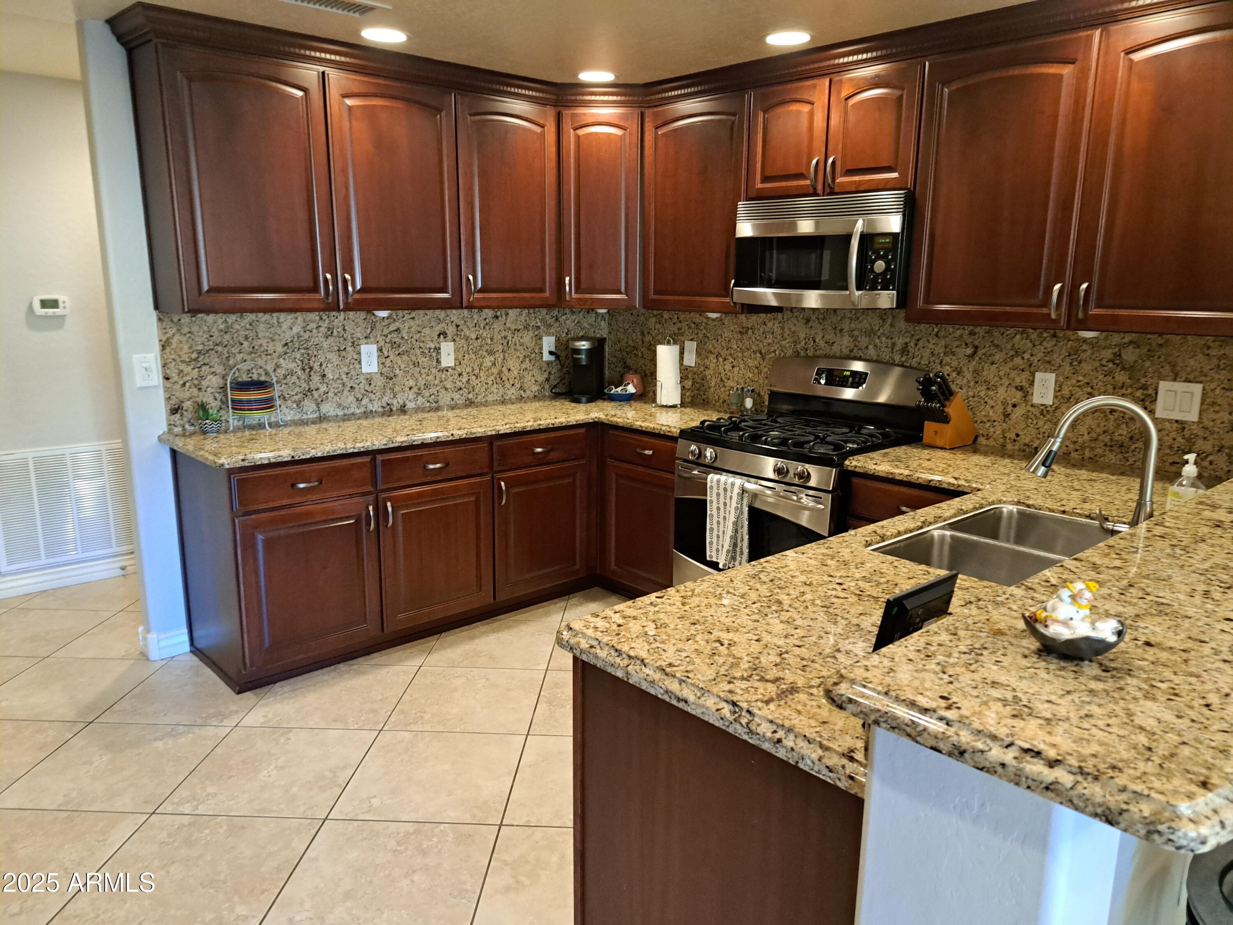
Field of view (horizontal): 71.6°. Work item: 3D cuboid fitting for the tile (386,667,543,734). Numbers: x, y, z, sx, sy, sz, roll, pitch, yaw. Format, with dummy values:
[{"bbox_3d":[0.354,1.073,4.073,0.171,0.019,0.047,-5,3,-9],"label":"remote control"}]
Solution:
[{"bbox_3d":[-0.536,0.865,3.127,0.494,0.010,0.494,1,12,2],"label":"tile"}]

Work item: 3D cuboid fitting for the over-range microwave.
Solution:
[{"bbox_3d":[0.893,-0.837,3.437,0.421,0.421,0.762,-10,16,-41],"label":"over-range microwave"}]

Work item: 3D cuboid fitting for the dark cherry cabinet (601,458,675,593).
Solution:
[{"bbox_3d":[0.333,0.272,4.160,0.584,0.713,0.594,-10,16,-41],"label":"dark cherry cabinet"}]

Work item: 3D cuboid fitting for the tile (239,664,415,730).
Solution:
[{"bbox_3d":[-1.033,0.854,3.145,0.494,0.010,0.494,1,12,2],"label":"tile"}]

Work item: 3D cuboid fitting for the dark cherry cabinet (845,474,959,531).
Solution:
[{"bbox_3d":[1.235,0.438,3.186,0.584,0.846,0.554,-10,16,-41],"label":"dark cherry cabinet"}]

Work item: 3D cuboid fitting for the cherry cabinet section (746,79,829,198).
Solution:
[{"bbox_3d":[0.797,-1.302,3.542,0.315,0.425,0.390,-10,16,-42],"label":"cherry cabinet section"}]

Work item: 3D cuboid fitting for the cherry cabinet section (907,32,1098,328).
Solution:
[{"bbox_3d":[1.380,-0.933,2.968,0.315,0.895,0.555,-10,16,-42],"label":"cherry cabinet section"}]

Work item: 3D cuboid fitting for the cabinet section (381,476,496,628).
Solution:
[{"bbox_3d":[-0.944,0.333,3.833,0.535,0.583,0.580,-10,16,-42],"label":"cabinet section"}]

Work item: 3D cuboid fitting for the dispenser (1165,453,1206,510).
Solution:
[{"bbox_3d":[1.419,0.076,2.144,0.079,0.205,0.084,2,12,8],"label":"dispenser"}]

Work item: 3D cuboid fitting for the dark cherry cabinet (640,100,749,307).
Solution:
[{"bbox_3d":[0.459,-1.155,3.953,0.327,0.911,0.609,-10,16,-41],"label":"dark cherry cabinet"}]

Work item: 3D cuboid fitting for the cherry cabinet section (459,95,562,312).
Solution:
[{"bbox_3d":[-0.585,-1.179,4.000,0.548,0.895,0.315,-10,16,-42],"label":"cherry cabinet section"}]

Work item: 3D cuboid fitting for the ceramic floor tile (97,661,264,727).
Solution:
[{"bbox_3d":[-1.530,0.844,3.163,0.494,0.010,0.494,1,12,2],"label":"ceramic floor tile"}]

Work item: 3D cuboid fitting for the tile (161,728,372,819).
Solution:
[{"bbox_3d":[-1.053,0.955,2.659,0.494,0.010,0.494,1,12,2],"label":"tile"}]

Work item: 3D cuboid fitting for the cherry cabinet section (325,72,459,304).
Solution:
[{"bbox_3d":[-1.000,-1.106,3.626,0.565,0.895,0.315,-10,16,-42],"label":"cherry cabinet section"}]

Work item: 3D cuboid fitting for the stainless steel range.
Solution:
[{"bbox_3d":[0.740,0.174,3.575,0.703,1.193,0.757,-10,16,-41],"label":"stainless steel range"}]

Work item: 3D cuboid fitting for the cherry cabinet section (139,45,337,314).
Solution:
[{"bbox_3d":[-1.428,-1.030,3.238,0.572,0.895,0.315,-10,16,-42],"label":"cherry cabinet section"}]

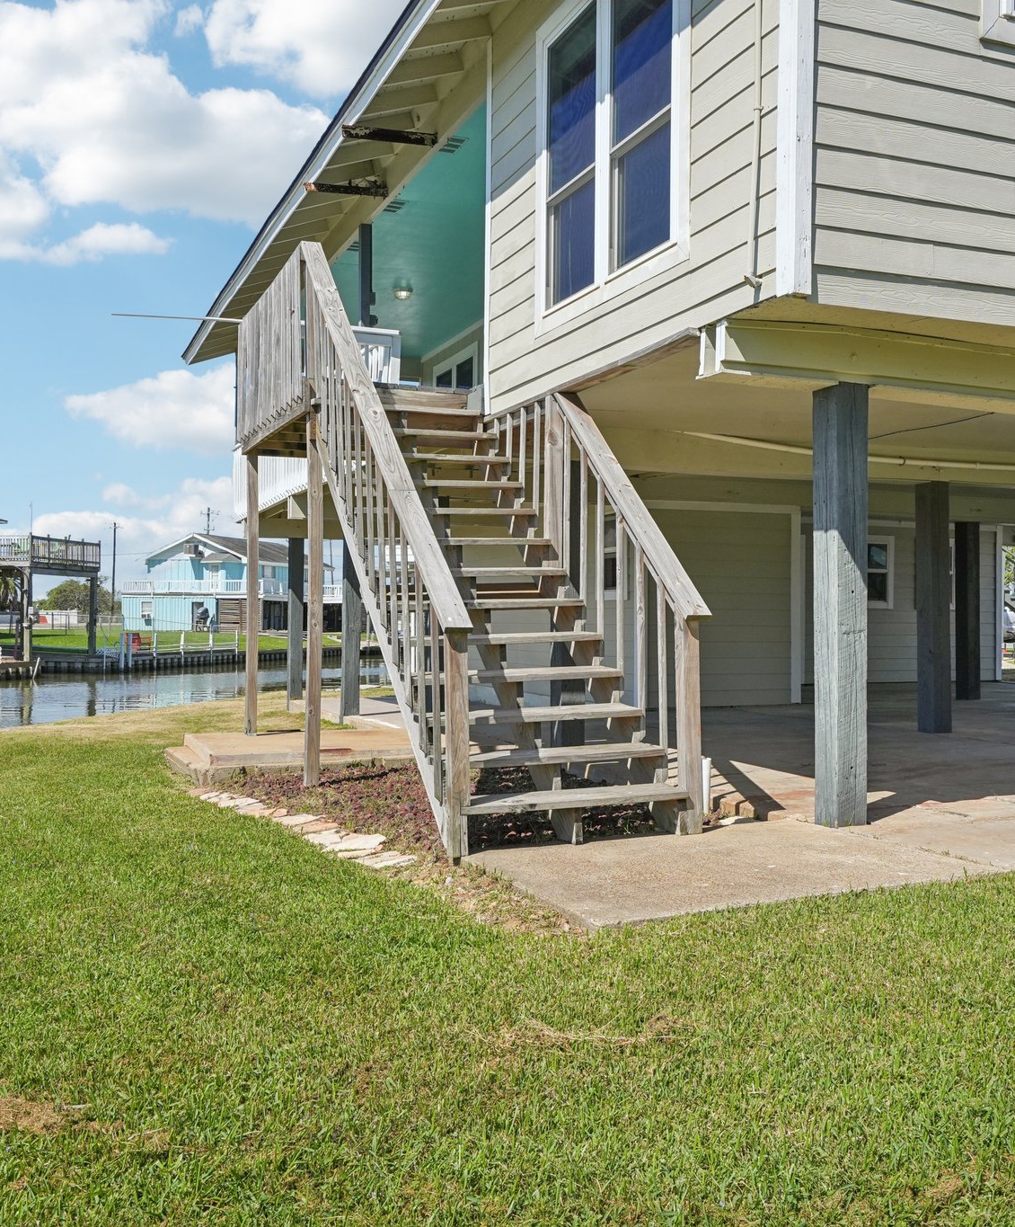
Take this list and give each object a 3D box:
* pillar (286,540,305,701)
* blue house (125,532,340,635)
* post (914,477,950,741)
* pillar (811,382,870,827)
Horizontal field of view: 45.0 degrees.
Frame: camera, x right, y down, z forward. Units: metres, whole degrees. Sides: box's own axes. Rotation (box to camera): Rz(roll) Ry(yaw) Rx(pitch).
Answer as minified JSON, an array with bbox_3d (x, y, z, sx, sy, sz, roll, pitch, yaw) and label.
[{"bbox_3d":[-3.320,0.130,19.200,0.210,2.560,0.210,0,0,-22],"label":"pillar"},{"bbox_3d":[-20.900,-2.100,95.000,10.800,6.950,15.000,0,0,13],"label":"blue house"},{"bbox_3d":[4.030,-0.040,11.550,0.205,2.340,0.205,0,0,-22],"label":"post"},{"bbox_3d":[1.790,-0.035,6.560,0.205,2.330,0.205,0,0,-22],"label":"pillar"}]

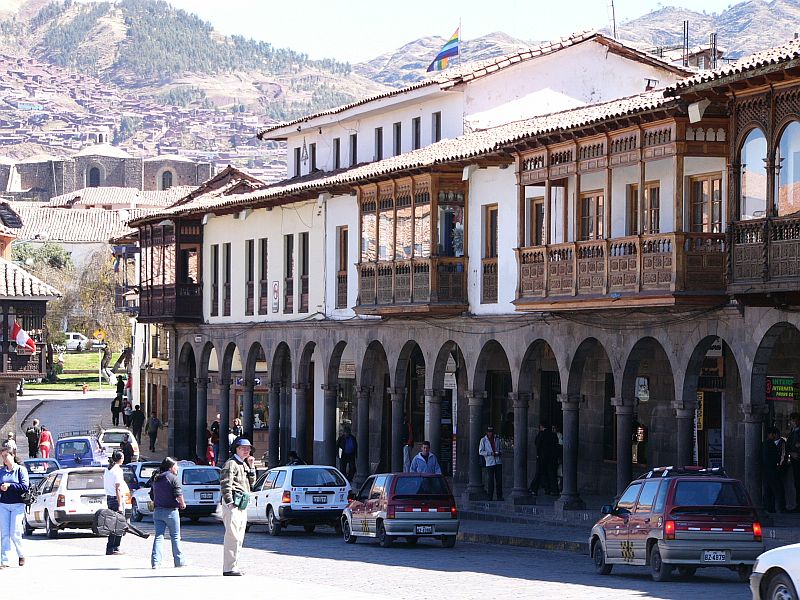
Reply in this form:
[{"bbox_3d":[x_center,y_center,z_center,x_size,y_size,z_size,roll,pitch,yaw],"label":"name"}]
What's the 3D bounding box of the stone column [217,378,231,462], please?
[{"bbox_3d":[-5.415,3.903,80.579,0.460,2.962,0.460,0,-1,-19],"label":"stone column"}]

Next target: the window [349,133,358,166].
[{"bbox_3d":[-1.292,-4.289,76.458,0.150,1.100,0.710,1,-1,-18],"label":"window"}]

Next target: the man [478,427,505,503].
[{"bbox_3d":[2.067,3.703,59.000,0.540,1.680,0.380,1,-1,-20],"label":"man"}]

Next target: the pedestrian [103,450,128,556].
[{"bbox_3d":[-4.420,3.160,40.500,0.360,1.630,0.450,1,-1,-38],"label":"pedestrian"}]

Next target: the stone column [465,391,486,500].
[{"bbox_3d":[1.741,3.320,59.432,0.450,2.492,0.480,0,-1,0],"label":"stone column"}]

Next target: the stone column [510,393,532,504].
[{"bbox_3d":[2.647,3.241,56.884,0.480,2.440,0.480,0,-1,0],"label":"stone column"}]

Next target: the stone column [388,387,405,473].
[{"bbox_3d":[-0.059,3.567,67.072,0.480,2.610,0.480,0,-1,0],"label":"stone column"}]

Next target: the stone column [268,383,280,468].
[{"bbox_3d":[-3.619,3.778,75.677,0.450,2.864,0.480,1,-1,-18],"label":"stone column"}]

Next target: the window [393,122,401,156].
[{"bbox_3d":[-0.011,-4.372,71.396,0.150,0.929,0.681,0,-1,-19],"label":"window"}]

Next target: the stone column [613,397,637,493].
[{"bbox_3d":[4.421,3.091,51.309,0.450,2.306,0.480,0,-1,0],"label":"stone column"}]

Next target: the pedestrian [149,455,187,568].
[{"bbox_3d":[-3.250,3.000,36.900,0.500,1.580,0.420,-1,-1,41],"label":"pedestrian"}]

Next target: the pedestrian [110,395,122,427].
[{"bbox_3d":[-14.655,5.712,135.000,0.550,1.660,0.420,0,-1,-8],"label":"pedestrian"}]

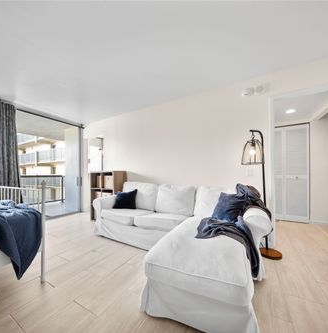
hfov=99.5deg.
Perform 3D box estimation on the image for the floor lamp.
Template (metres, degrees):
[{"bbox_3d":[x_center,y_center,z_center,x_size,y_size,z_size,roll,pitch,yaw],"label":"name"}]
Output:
[{"bbox_3d":[1.214,0.333,1.728,0.360,1.570,0.290,0,-1,-20],"label":"floor lamp"}]

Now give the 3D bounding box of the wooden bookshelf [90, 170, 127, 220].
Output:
[{"bbox_3d":[-1.172,0.645,2.938,0.730,1.040,0.335,-1,-1,31],"label":"wooden bookshelf"}]

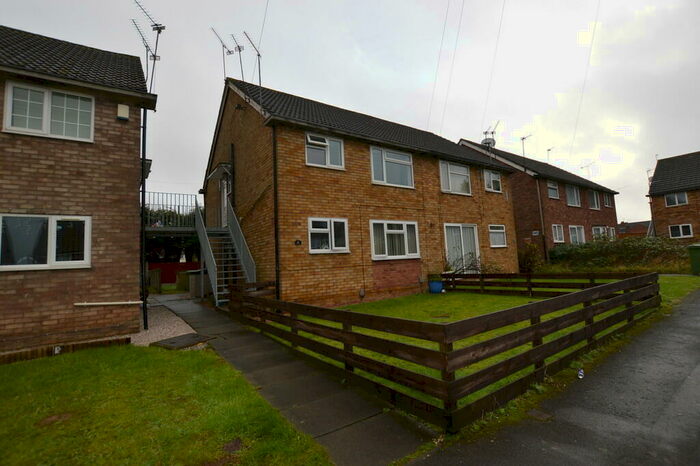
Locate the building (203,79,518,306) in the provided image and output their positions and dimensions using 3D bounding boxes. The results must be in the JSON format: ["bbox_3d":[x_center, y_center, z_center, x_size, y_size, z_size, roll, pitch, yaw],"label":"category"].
[{"bbox_3d":[0.299,-1.729,14.880,11.900,8.500,9.500,0,-6,-35],"label":"building"}]

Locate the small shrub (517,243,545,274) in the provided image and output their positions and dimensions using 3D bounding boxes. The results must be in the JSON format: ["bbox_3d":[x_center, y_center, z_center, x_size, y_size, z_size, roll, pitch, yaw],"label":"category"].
[{"bbox_3d":[8.730,1.278,15.000,1.150,1.600,1.150,0,-6,-35],"label":"small shrub"}]

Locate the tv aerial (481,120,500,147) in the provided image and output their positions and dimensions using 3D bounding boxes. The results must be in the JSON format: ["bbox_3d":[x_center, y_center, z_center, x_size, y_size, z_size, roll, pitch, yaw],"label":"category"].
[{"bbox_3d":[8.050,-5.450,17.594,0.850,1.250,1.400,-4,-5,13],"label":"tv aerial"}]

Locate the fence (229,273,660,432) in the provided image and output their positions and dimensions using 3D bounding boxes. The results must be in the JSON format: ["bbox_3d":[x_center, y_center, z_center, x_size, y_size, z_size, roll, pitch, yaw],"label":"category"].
[{"bbox_3d":[1.565,1.468,7.034,6.600,0.860,6.620,0,-6,-35],"label":"fence"}]

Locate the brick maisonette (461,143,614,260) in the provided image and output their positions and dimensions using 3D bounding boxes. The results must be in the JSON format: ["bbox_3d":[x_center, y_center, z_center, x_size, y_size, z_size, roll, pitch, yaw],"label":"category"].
[{"bbox_3d":[12.109,-1.758,23.031,11.950,8.400,9.500,0,-6,-35],"label":"brick maisonette"}]

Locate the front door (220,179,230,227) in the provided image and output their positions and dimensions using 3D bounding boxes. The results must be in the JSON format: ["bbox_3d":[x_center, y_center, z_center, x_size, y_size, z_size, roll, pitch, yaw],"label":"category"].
[{"bbox_3d":[-4.918,-1.199,12.191,0.100,2.000,0.930,0,-6,-35],"label":"front door"}]

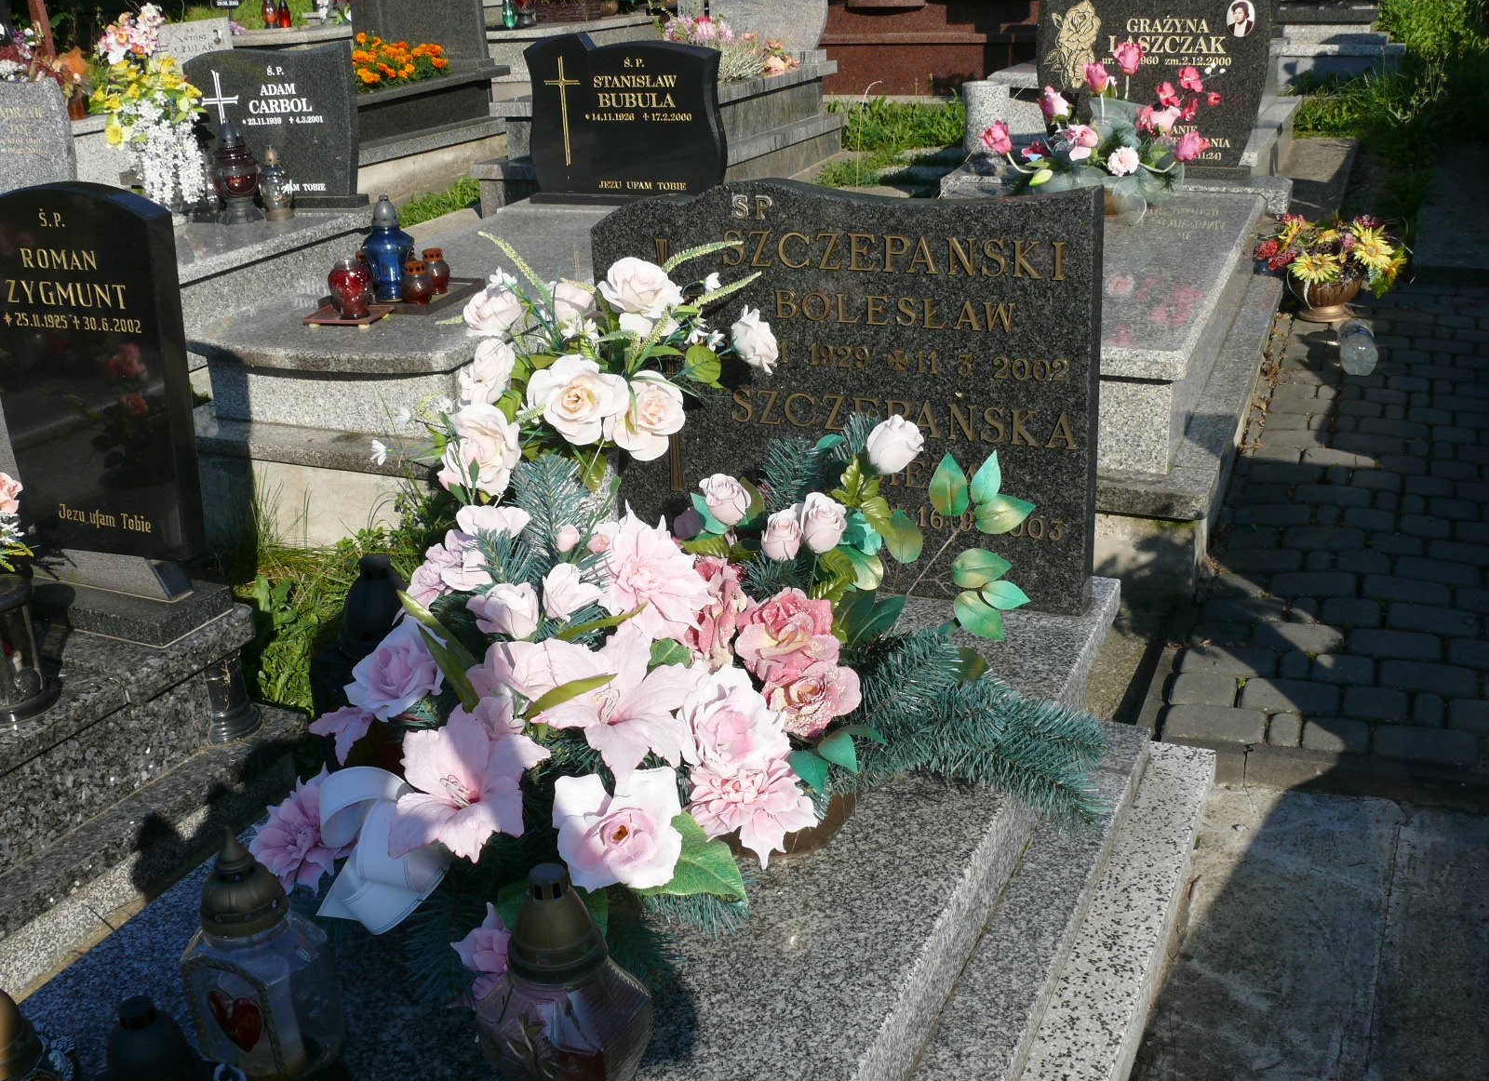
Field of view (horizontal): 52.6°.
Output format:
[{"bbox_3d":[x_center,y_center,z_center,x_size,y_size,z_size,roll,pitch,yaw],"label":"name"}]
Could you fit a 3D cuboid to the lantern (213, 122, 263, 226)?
[{"bbox_3d":[-1.617,-1.174,4.800,0.145,0.330,0.145,5,21,19],"label":"lantern"}]

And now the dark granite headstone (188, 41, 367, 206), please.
[{"bbox_3d":[-1.591,-1.397,5.100,0.584,0.526,0.080,4,17,18],"label":"dark granite headstone"}]

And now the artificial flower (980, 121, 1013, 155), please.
[{"bbox_3d":[0.634,-1.017,3.800,0.084,0.086,0.084,5,21,19],"label":"artificial flower"}]

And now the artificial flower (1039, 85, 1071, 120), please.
[{"bbox_3d":[0.788,-1.114,3.830,0.081,0.086,0.081,5,21,19],"label":"artificial flower"}]

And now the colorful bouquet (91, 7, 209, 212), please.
[{"bbox_3d":[-1.897,-1.372,4.800,0.360,0.633,0.324,5,21,19],"label":"colorful bouquet"}]

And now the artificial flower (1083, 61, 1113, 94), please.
[{"bbox_3d":[0.900,-1.176,3.830,0.072,0.079,0.072,5,21,19],"label":"artificial flower"}]

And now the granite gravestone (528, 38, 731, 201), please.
[{"bbox_3d":[-0.373,-1.331,4.780,0.634,0.497,0.080,5,17,20],"label":"granite gravestone"}]

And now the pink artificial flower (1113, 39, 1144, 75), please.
[{"bbox_3d":[0.977,-1.229,3.830,0.078,0.090,0.078,5,21,19],"label":"pink artificial flower"}]

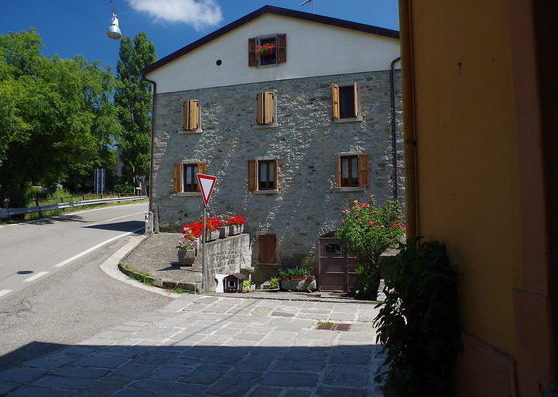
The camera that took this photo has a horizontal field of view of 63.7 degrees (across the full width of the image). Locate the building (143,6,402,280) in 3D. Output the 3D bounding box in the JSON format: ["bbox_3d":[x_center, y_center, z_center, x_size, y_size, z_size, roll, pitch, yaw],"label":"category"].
[{"bbox_3d":[0.804,-1.811,22.569,11.832,11.727,10.000,-2,-6,16],"label":"building"}]

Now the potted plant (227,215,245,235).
[{"bbox_3d":[-1.477,0.904,15.600,0.500,0.712,0.750,-1,-6,8],"label":"potted plant"}]

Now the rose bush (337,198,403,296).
[{"bbox_3d":[2.514,1.305,12.200,1.850,2.702,1.700,0,-6,0],"label":"rose bush"}]

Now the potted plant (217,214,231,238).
[{"bbox_3d":[-1.712,0.879,14.100,0.400,0.753,0.500,-1,-6,8],"label":"potted plant"}]

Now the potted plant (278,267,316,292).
[{"bbox_3d":[0.648,2.761,15.300,1.250,0.875,0.550,-2,-6,16],"label":"potted plant"}]

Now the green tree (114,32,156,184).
[{"bbox_3d":[-15.761,-9.468,50.000,4.500,17.695,4.500,0,-6,0],"label":"green tree"}]

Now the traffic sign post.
[{"bbox_3d":[-1.868,0.892,11.600,0.100,3.041,0.850,-3,-7,28],"label":"traffic sign post"}]

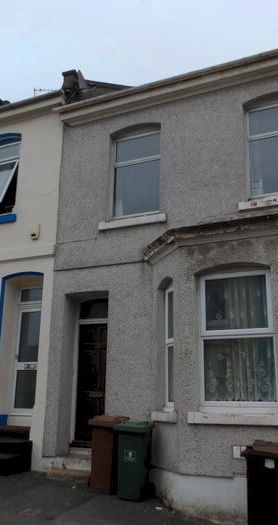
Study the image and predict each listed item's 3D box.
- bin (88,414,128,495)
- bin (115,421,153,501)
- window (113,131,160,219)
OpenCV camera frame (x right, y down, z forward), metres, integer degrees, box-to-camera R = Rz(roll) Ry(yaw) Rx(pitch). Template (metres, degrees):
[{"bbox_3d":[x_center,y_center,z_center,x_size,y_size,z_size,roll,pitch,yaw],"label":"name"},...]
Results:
[{"bbox_3d":[-0.450,2.941,7.512,0.530,1.040,0.470,-6,-15,25],"label":"bin"},{"bbox_3d":[-0.056,2.899,7.187,0.530,1.040,0.470,-6,-15,25],"label":"bin"},{"bbox_3d":[-0.025,-1.592,8.884,0.993,1.540,0.100,-6,-15,25],"label":"window"}]

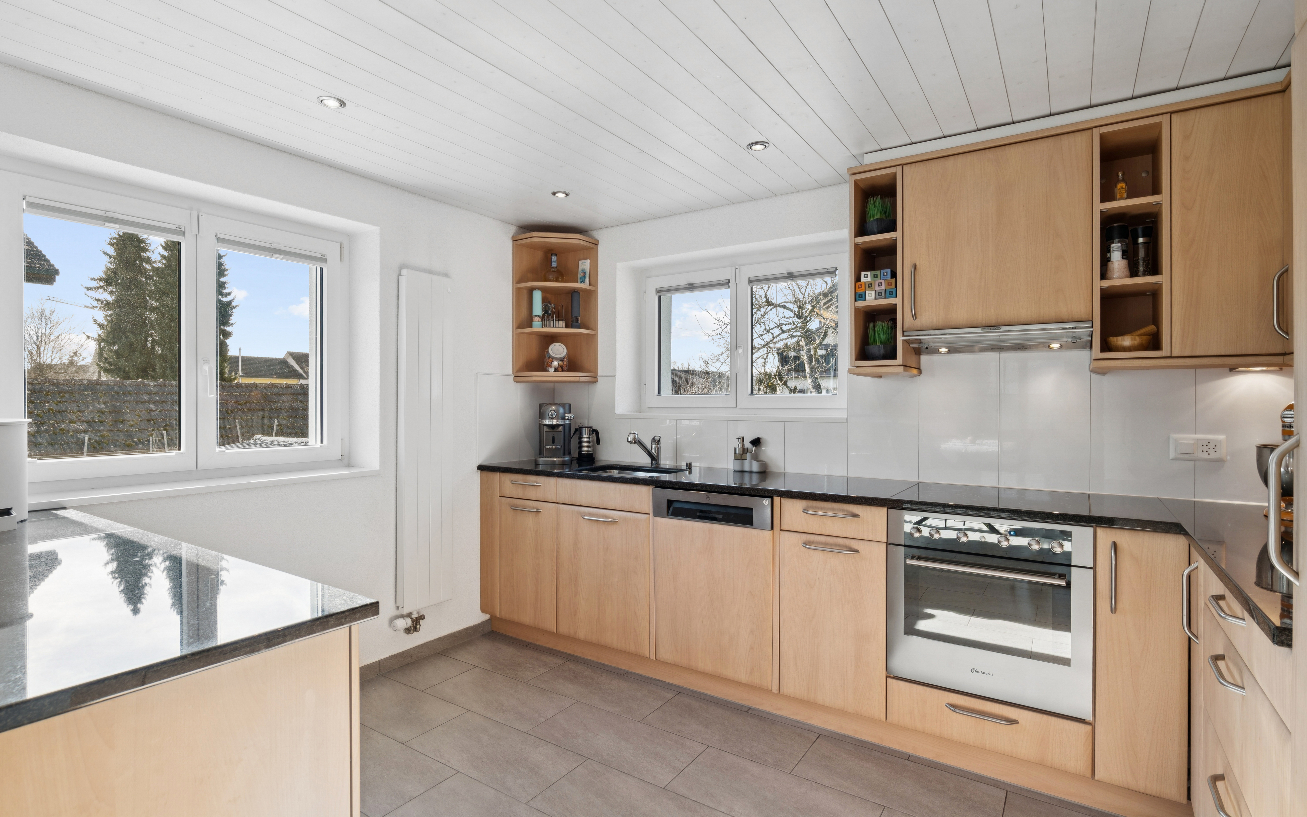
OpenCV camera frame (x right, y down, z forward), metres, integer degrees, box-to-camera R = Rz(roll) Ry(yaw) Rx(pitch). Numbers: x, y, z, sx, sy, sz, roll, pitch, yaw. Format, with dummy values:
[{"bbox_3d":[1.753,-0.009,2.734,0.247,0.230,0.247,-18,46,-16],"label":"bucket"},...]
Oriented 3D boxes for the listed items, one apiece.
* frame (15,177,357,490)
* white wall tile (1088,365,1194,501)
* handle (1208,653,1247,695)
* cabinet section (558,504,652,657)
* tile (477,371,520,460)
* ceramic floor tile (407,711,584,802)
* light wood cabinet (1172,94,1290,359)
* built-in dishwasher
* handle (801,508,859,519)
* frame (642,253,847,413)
[{"bbox_3d":[-1.814,-0.274,2.466,0.080,1.100,1.210,0,0,33],"label":"frame"},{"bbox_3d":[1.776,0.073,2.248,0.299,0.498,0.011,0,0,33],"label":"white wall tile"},{"bbox_3d":[1.143,0.528,1.241,0.037,0.013,0.207,0,0,35],"label":"handle"},{"bbox_3d":[-0.089,0.785,3.114,0.551,0.633,0.570,0,0,33],"label":"cabinet section"},{"bbox_3d":[-0.856,0.059,3.424,0.010,0.485,0.300,0,0,33],"label":"tile"},{"bbox_3d":[-0.558,1.212,2.171,0.603,0.010,0.298,0,0,33],"label":"ceramic floor tile"},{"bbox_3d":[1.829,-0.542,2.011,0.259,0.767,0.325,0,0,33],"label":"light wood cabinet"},{"bbox_3d":[0.391,0.722,2.792,0.552,0.765,0.570,0,0,33],"label":"built-in dishwasher"},{"bbox_3d":[0.649,0.391,2.272,0.212,0.014,0.034,0,0,33],"label":"handle"},{"bbox_3d":[0.490,-0.388,3.403,1.300,0.840,0.075,0,0,33],"label":"frame"}]

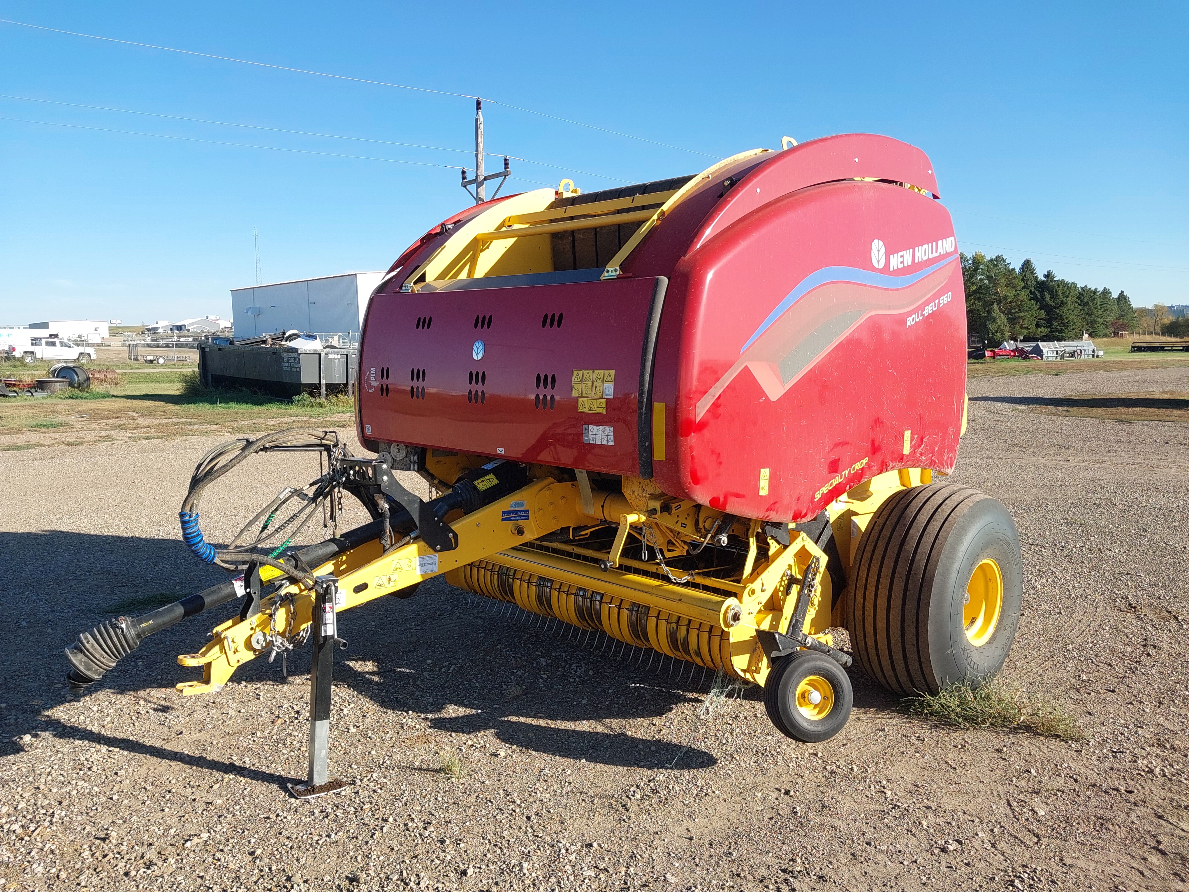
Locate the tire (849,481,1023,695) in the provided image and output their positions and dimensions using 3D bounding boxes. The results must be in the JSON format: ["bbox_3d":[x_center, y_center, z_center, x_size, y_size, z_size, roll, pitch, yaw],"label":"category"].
[{"bbox_3d":[1.755,0.745,4.750,1.010,1.000,0.520,-7,10,-43],"label":"tire"}]

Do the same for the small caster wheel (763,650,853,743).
[{"bbox_3d":[0.881,1.026,3.810,0.370,0.370,0.150,-3,8,-20],"label":"small caster wheel"}]

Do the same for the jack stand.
[{"bbox_3d":[-1.097,0.939,3.694,0.220,0.860,0.170,-7,10,-43],"label":"jack stand"}]

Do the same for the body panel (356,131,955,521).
[{"bbox_3d":[0.389,-0.684,5.040,2.530,1.790,2.200,-7,10,-43],"label":"body panel"}]

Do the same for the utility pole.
[{"bbox_3d":[-3.229,-5.620,26.508,0.300,8.280,2.500,-6,9,-38],"label":"utility pole"}]

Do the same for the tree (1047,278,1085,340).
[{"bbox_3d":[81.330,-23.478,160.000,6.300,10.800,6.300,4,8,27],"label":"tree"}]

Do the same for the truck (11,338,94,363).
[{"bbox_3d":[-41.061,-7.203,70.500,5.850,1.900,2.030,-4,8,-32],"label":"truck"}]

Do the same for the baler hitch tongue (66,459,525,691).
[{"bbox_3d":[-0.967,0.463,3.705,2.000,0.720,0.420,-6,9,-44],"label":"baler hitch tongue"}]

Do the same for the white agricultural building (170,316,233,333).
[{"bbox_3d":[-178.155,-54.898,420.000,22.000,6.600,28.000,-2,7,-14],"label":"white agricultural building"}]

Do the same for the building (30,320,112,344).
[{"bbox_3d":[-150.098,-32.780,265.000,15.000,5.200,45.000,-5,9,-35],"label":"building"}]

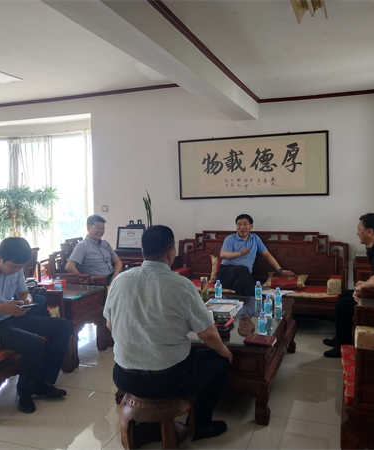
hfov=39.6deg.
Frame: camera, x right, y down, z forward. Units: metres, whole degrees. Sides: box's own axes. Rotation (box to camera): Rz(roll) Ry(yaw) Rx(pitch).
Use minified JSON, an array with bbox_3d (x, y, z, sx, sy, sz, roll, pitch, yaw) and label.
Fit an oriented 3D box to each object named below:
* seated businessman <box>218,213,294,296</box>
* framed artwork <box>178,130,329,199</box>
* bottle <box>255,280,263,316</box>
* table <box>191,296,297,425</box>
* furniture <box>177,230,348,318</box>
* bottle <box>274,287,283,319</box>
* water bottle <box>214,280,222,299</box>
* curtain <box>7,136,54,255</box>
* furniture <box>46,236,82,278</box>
[{"bbox_3d":[0.737,0.549,5.645,0.771,1.350,0.761,-1,3,13],"label":"seated businessman"},{"bbox_3d":[0.788,-0.708,6.384,1.837,0.736,0.036,-1,3,17],"label":"framed artwork"},{"bbox_3d":[0.694,0.635,5.022,0.064,0.188,0.064,-1,3,17],"label":"bottle"},{"bbox_3d":[0.268,0.963,4.133,1.050,0.500,1.580,0,4,17],"label":"table"},{"bbox_3d":[0.697,0.606,5.569,1.980,1.010,0.800,0,4,19],"label":"furniture"},{"bbox_3d":[0.833,0.646,4.739,0.064,0.188,0.064,-1,3,17],"label":"bottle"},{"bbox_3d":[0.278,0.586,4.752,0.060,0.172,0.060,0,4,17],"label":"water bottle"},{"bbox_3d":[-2.398,-0.305,8.111,0.820,2.160,0.140,0,4,19],"label":"curtain"},{"bbox_3d":[-1.029,0.718,6.247,0.812,1.076,1.147,-1,3,17],"label":"furniture"}]

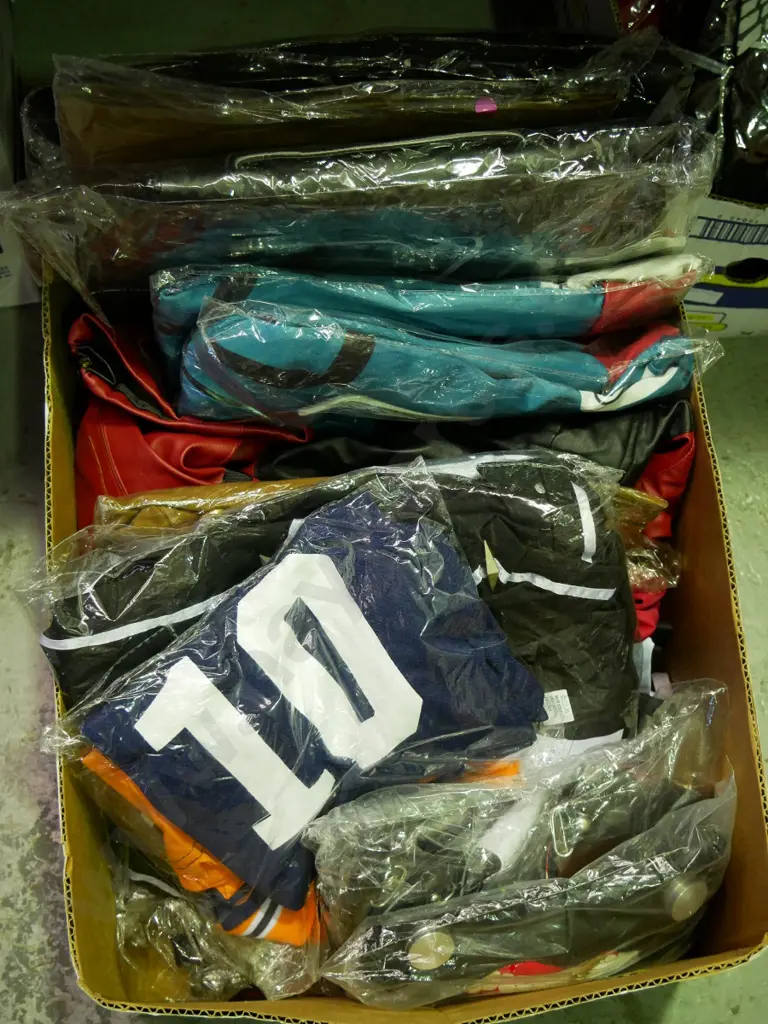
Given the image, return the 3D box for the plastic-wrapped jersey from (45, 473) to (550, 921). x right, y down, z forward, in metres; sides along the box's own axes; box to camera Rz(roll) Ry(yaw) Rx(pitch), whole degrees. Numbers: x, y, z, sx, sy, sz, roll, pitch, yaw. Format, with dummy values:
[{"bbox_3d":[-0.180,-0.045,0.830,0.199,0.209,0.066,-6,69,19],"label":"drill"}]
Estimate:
[{"bbox_3d":[-0.043,0.112,0.820,0.250,0.055,0.178,-38,81,-4],"label":"plastic-wrapped jersey"}]

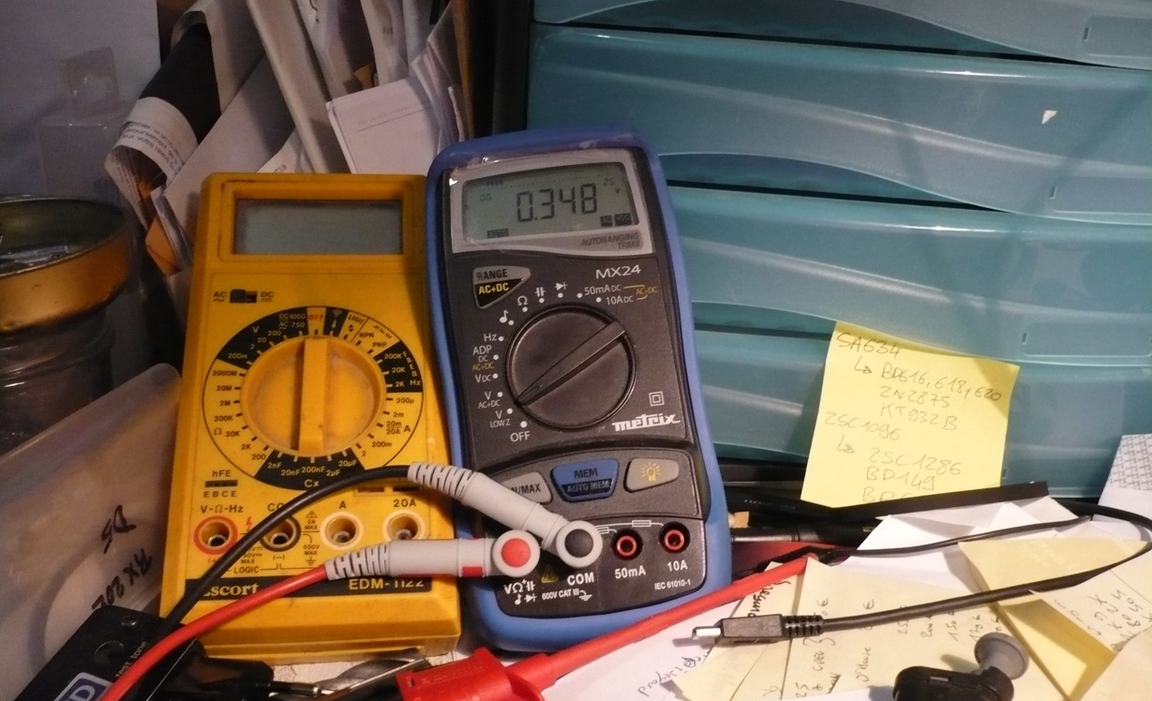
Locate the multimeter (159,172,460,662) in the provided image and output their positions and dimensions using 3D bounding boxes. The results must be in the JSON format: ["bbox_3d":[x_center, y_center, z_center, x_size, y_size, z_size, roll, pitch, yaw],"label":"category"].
[{"bbox_3d":[-0.090,0.015,0.405,0.090,0.037,0.183,0,56,-10],"label":"multimeter"}]

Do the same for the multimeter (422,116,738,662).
[{"bbox_3d":[-0.001,0.011,0.395,0.087,0.173,0.040,-7,-14,-3],"label":"multimeter"}]

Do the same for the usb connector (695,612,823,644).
[{"bbox_3d":[0.059,0.089,0.373,0.043,0.007,0.011,-1,19,-12],"label":"usb connector"}]

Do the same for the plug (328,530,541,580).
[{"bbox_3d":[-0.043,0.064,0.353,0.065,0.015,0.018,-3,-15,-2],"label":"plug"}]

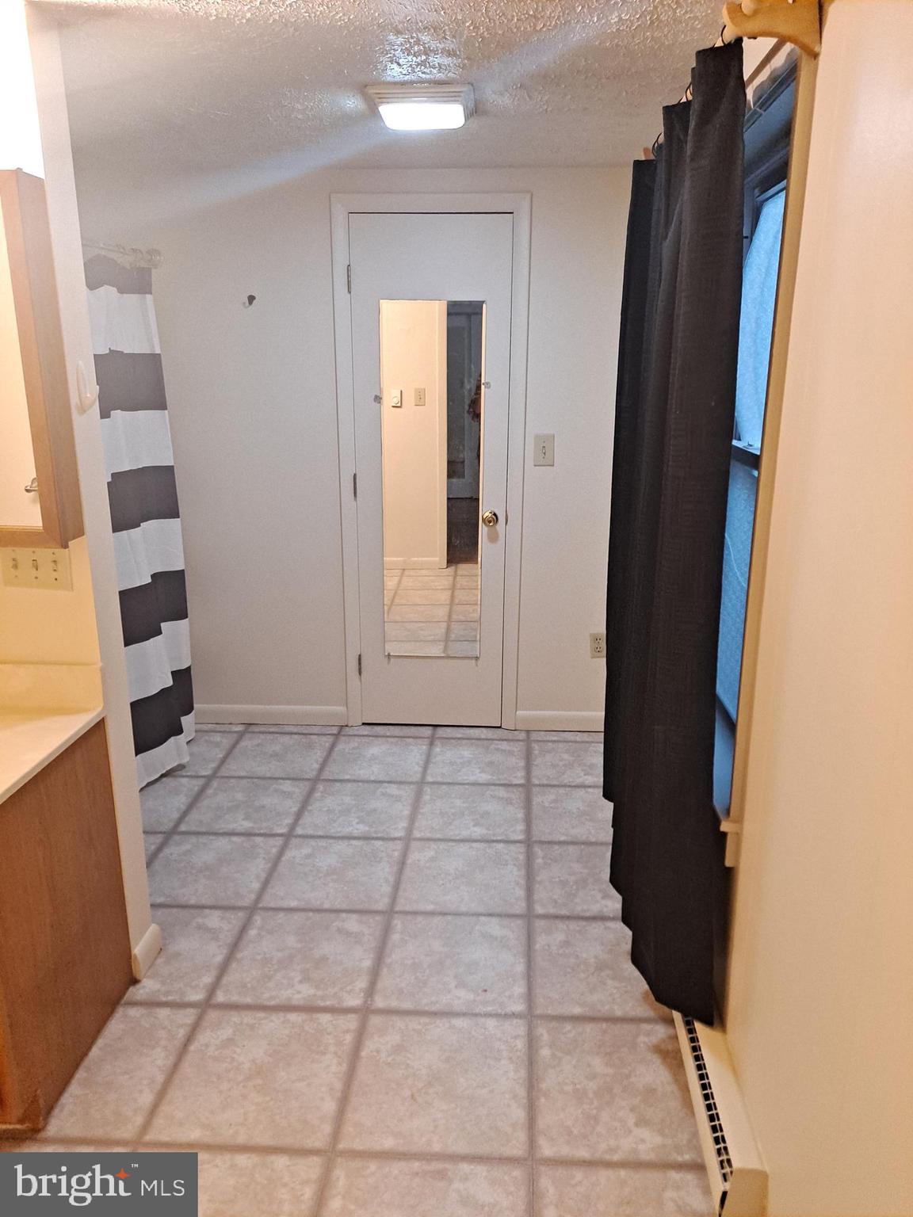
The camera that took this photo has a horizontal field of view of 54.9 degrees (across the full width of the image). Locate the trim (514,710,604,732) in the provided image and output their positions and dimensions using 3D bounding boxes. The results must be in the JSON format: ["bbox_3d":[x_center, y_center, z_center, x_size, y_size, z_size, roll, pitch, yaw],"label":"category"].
[{"bbox_3d":[0.480,0.487,3.788,0.442,0.088,0.014,1,16,1],"label":"trim"}]

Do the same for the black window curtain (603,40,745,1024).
[{"bbox_3d":[0.507,-0.131,2.159,0.180,1.930,0.980,2,16,4],"label":"black window curtain"}]

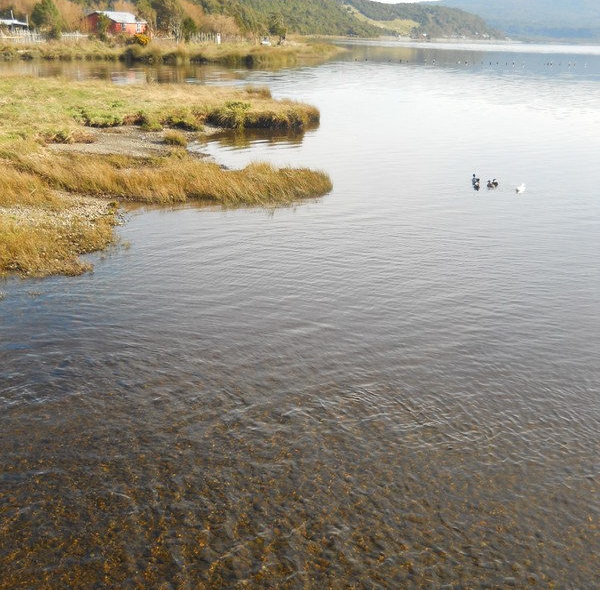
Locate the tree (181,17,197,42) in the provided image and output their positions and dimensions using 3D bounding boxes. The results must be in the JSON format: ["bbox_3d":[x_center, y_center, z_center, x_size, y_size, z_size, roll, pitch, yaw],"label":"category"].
[{"bbox_3d":[-18.040,-43.247,139.332,2.435,3.645,2.435,-1,17,-7],"label":"tree"}]

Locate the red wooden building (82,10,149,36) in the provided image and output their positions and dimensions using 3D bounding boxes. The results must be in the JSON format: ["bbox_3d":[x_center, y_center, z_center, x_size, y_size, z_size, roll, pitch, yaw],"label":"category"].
[{"bbox_3d":[-31.566,-46.455,146.610,7.137,3.946,8.735,9,19,25],"label":"red wooden building"}]

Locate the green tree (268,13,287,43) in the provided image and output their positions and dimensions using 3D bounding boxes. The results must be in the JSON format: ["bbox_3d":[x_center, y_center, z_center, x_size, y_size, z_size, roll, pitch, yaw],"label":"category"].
[{"bbox_3d":[-3.856,-46.083,147.941,2.919,4.840,2.919,1,17,-2],"label":"green tree"}]

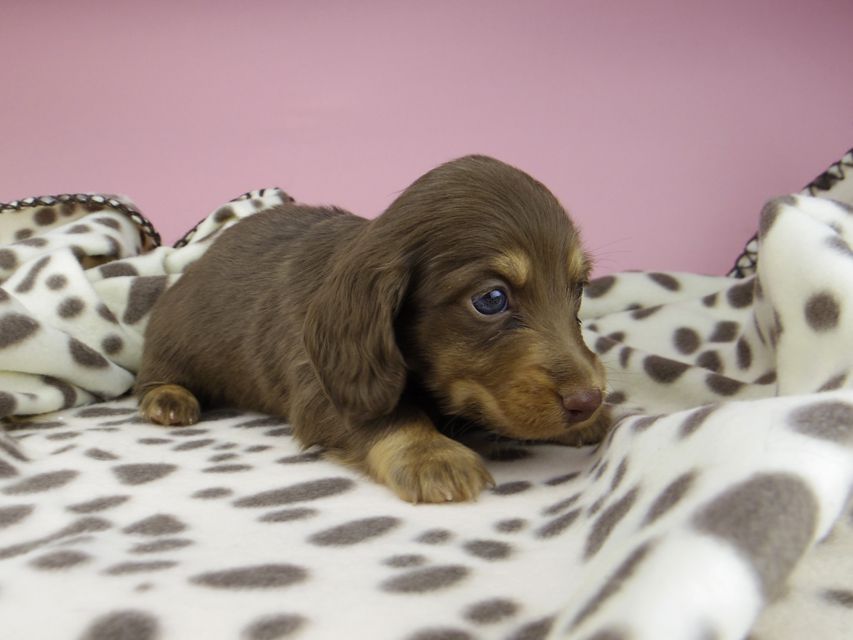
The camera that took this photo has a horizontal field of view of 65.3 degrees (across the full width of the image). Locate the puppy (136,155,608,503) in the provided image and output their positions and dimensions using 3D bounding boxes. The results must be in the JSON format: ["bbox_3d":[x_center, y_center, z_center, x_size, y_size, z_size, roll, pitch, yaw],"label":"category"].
[{"bbox_3d":[-0.040,-0.008,0.334,0.237,0.124,0.124,4,6,40],"label":"puppy"}]

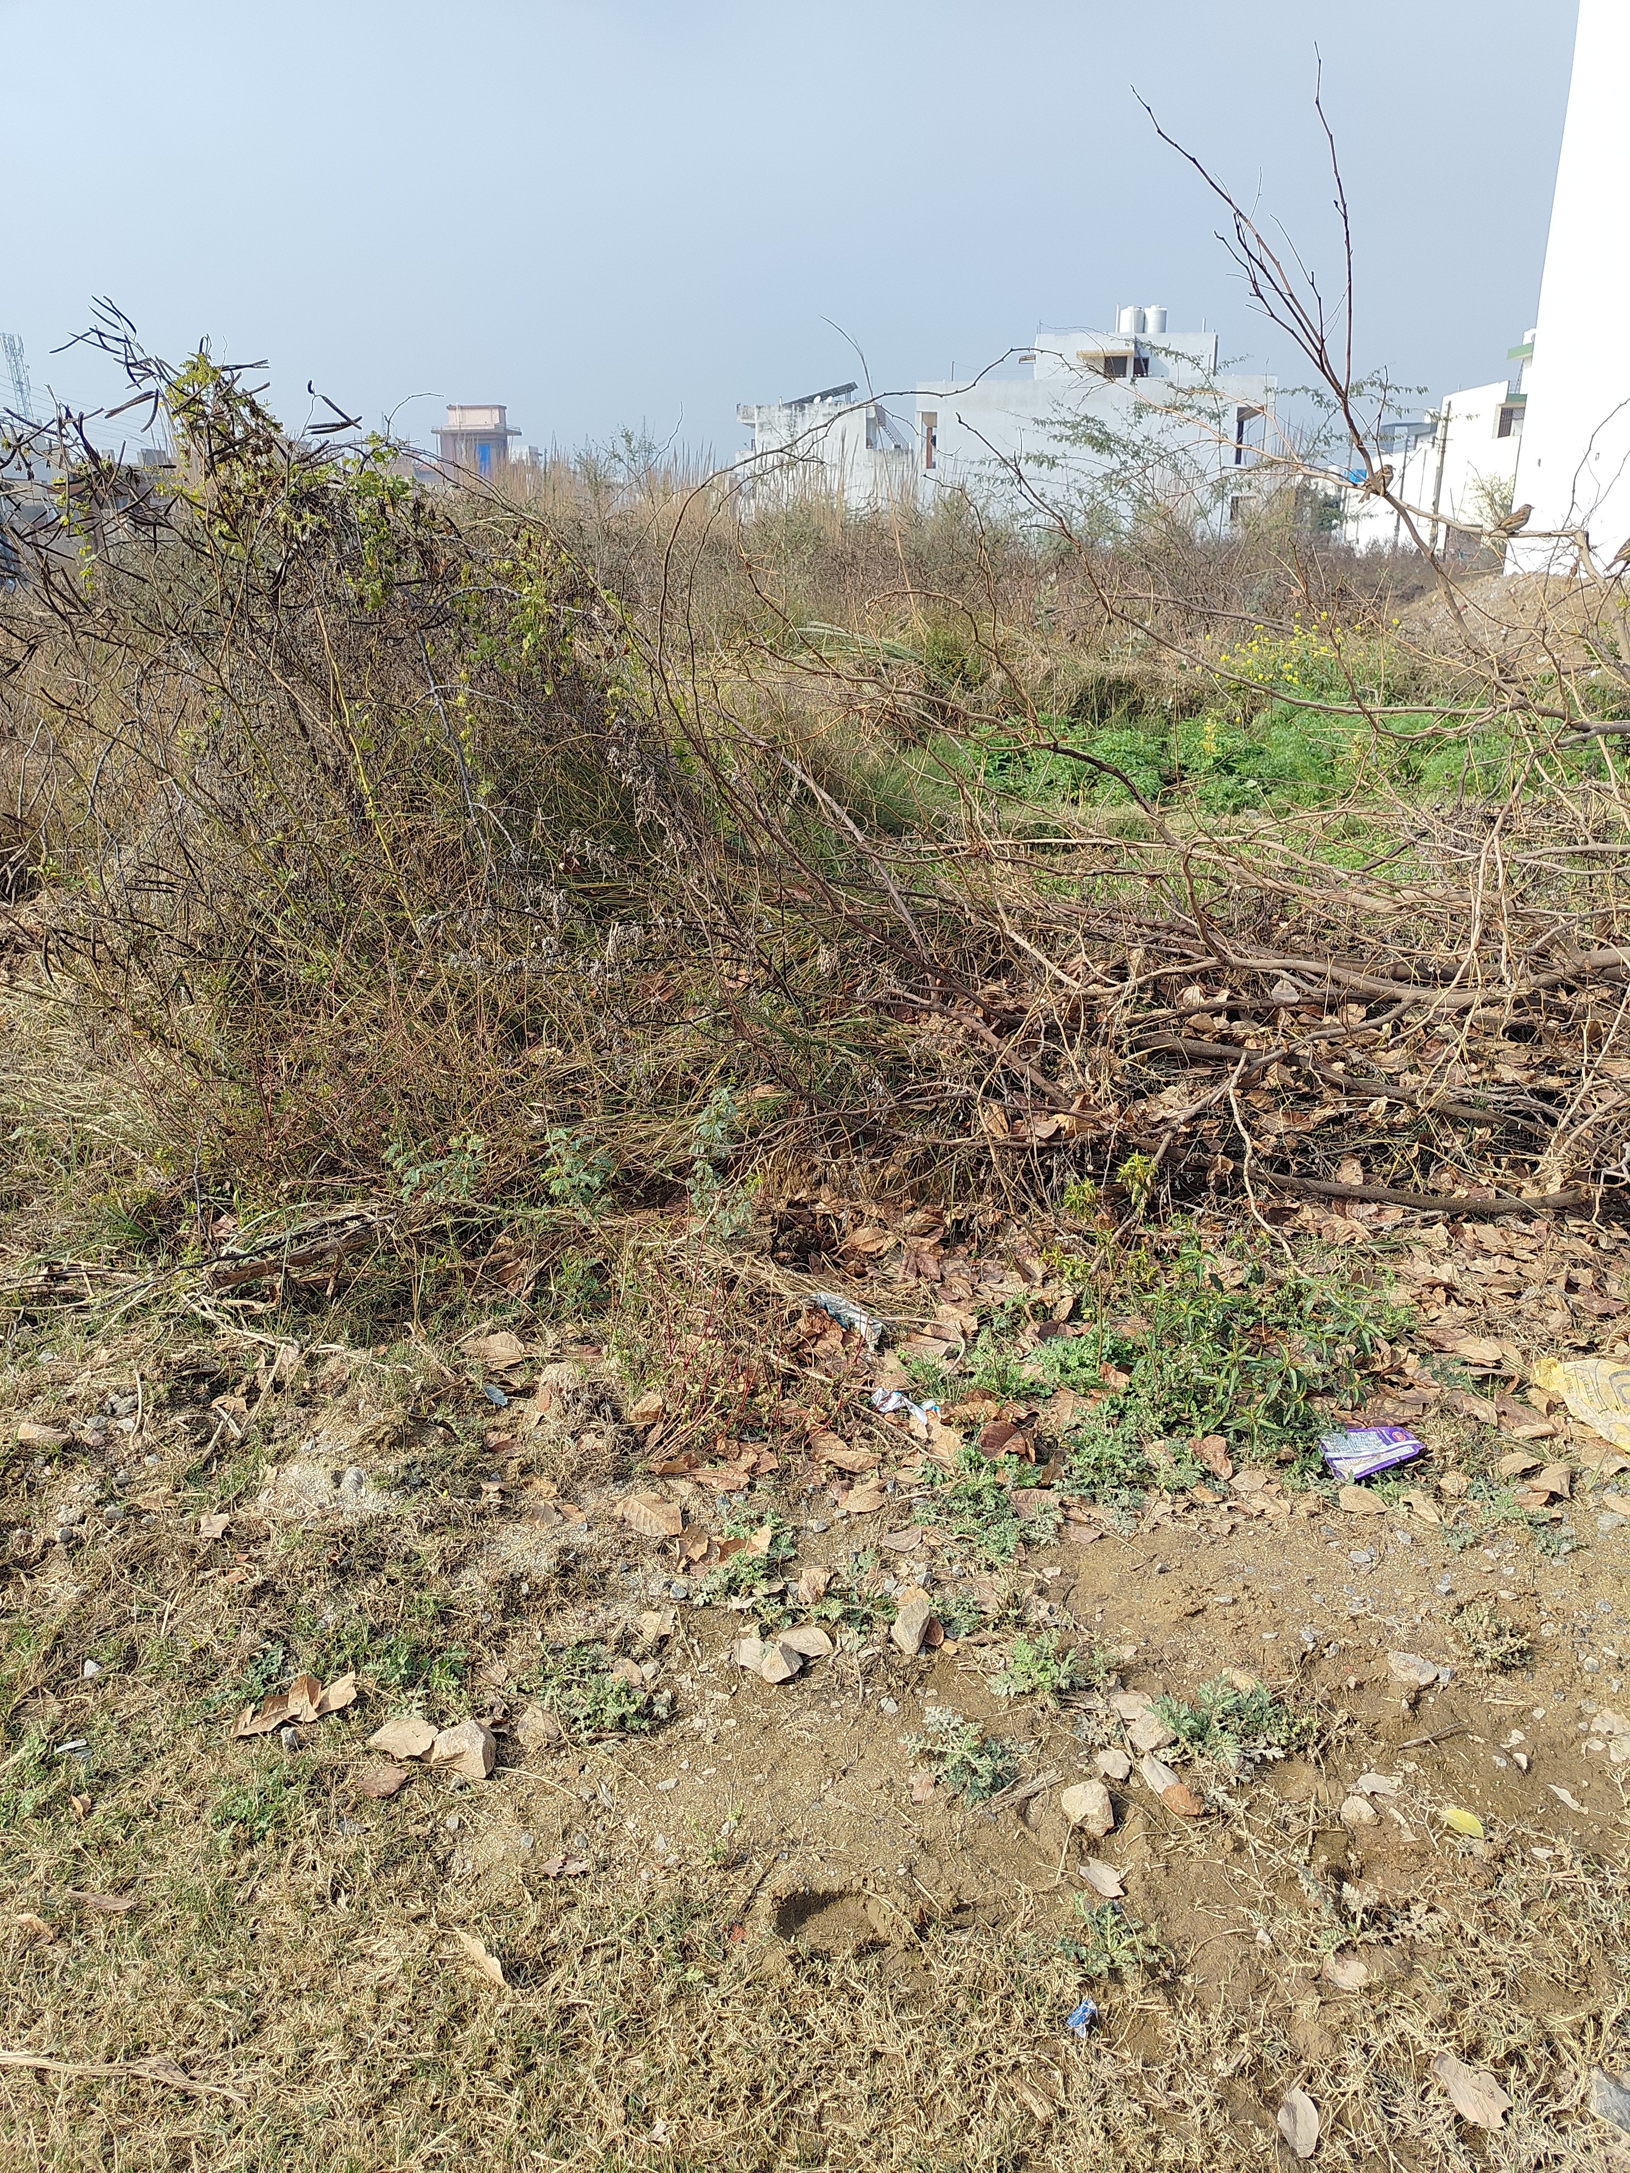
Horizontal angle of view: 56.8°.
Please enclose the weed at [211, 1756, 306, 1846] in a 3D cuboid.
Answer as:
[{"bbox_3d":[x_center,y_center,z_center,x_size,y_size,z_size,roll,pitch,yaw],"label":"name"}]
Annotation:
[{"bbox_3d":[-0.689,0.888,1.870,0.110,0.045,0.130,-1,21,0],"label":"weed"}]

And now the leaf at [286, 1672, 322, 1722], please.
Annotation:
[{"bbox_3d":[-0.689,0.825,2.037,0.050,0.045,0.060,-1,21,0],"label":"leaf"}]

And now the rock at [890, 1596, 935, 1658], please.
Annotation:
[{"bbox_3d":[0.142,0.780,2.175,0.064,0.059,0.089,0,18,0],"label":"rock"}]

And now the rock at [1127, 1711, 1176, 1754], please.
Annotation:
[{"bbox_3d":[0.449,0.862,2.011,0.064,0.032,0.055,0,18,0],"label":"rock"}]

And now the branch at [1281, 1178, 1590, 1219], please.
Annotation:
[{"bbox_3d":[1.525,0.273,3.708,0.750,0.064,0.119,0,18,0],"label":"branch"}]

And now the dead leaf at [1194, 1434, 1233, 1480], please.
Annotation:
[{"bbox_3d":[0.720,0.653,2.661,0.061,0.035,0.106,-6,19,-18],"label":"dead leaf"}]

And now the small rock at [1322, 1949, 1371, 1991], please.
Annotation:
[{"bbox_3d":[0.579,0.961,1.641,0.050,0.027,0.047,-1,21,0],"label":"small rock"}]

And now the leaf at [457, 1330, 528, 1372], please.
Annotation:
[{"bbox_3d":[-0.637,0.524,2.986,0.140,0.039,0.106,0,18,0],"label":"leaf"}]

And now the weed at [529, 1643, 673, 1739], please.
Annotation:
[{"bbox_3d":[-0.289,0.819,2.044,0.190,0.067,0.143,0,18,0],"label":"weed"}]

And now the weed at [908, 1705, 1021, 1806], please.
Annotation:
[{"bbox_3d":[0.186,0.847,1.911,0.145,0.065,0.145,-1,21,0],"label":"weed"}]

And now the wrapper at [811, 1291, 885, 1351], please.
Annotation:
[{"bbox_3d":[0.067,0.482,3.101,0.191,0.048,0.076,15,23,38],"label":"wrapper"}]

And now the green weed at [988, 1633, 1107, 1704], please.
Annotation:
[{"bbox_3d":[0.321,0.802,2.082,0.150,0.075,0.103,0,18,0],"label":"green weed"}]

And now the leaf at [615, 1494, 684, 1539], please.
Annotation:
[{"bbox_3d":[-0.273,0.709,2.483,0.093,0.030,0.116,-6,19,-19],"label":"leaf"}]

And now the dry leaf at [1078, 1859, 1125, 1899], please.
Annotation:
[{"bbox_3d":[0.336,0.931,1.771,0.043,0.016,0.058,-10,21,-26],"label":"dry leaf"}]

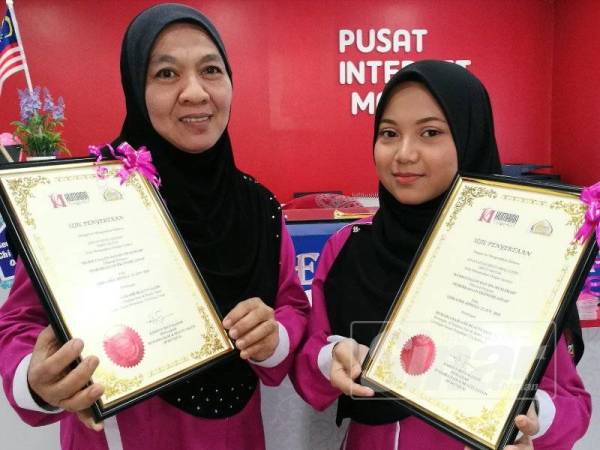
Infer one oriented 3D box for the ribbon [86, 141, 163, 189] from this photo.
[{"bbox_3d":[-0.249,-0.085,0.665,0.100,0.066,0.050,-3,-9,-30],"label":"ribbon"}]

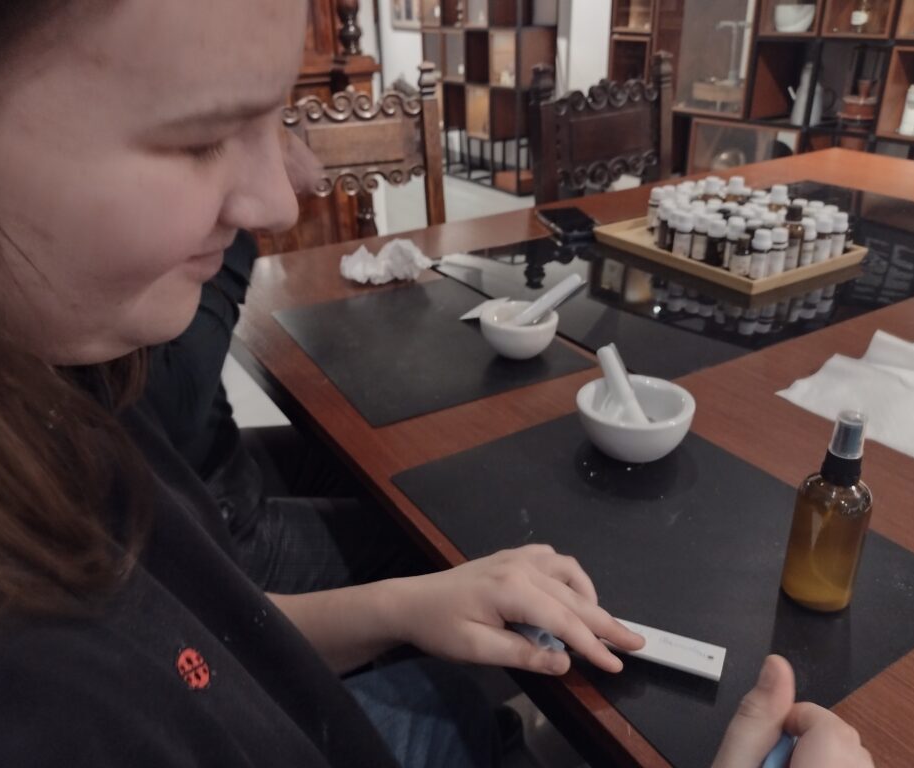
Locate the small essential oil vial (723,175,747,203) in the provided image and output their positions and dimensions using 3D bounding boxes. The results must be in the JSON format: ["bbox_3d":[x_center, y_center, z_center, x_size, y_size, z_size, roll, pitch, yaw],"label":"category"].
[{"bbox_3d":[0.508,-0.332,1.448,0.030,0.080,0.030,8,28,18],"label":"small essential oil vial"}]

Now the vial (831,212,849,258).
[{"bbox_3d":[0.594,-0.230,1.246,0.025,0.070,0.025,10,29,24],"label":"vial"}]

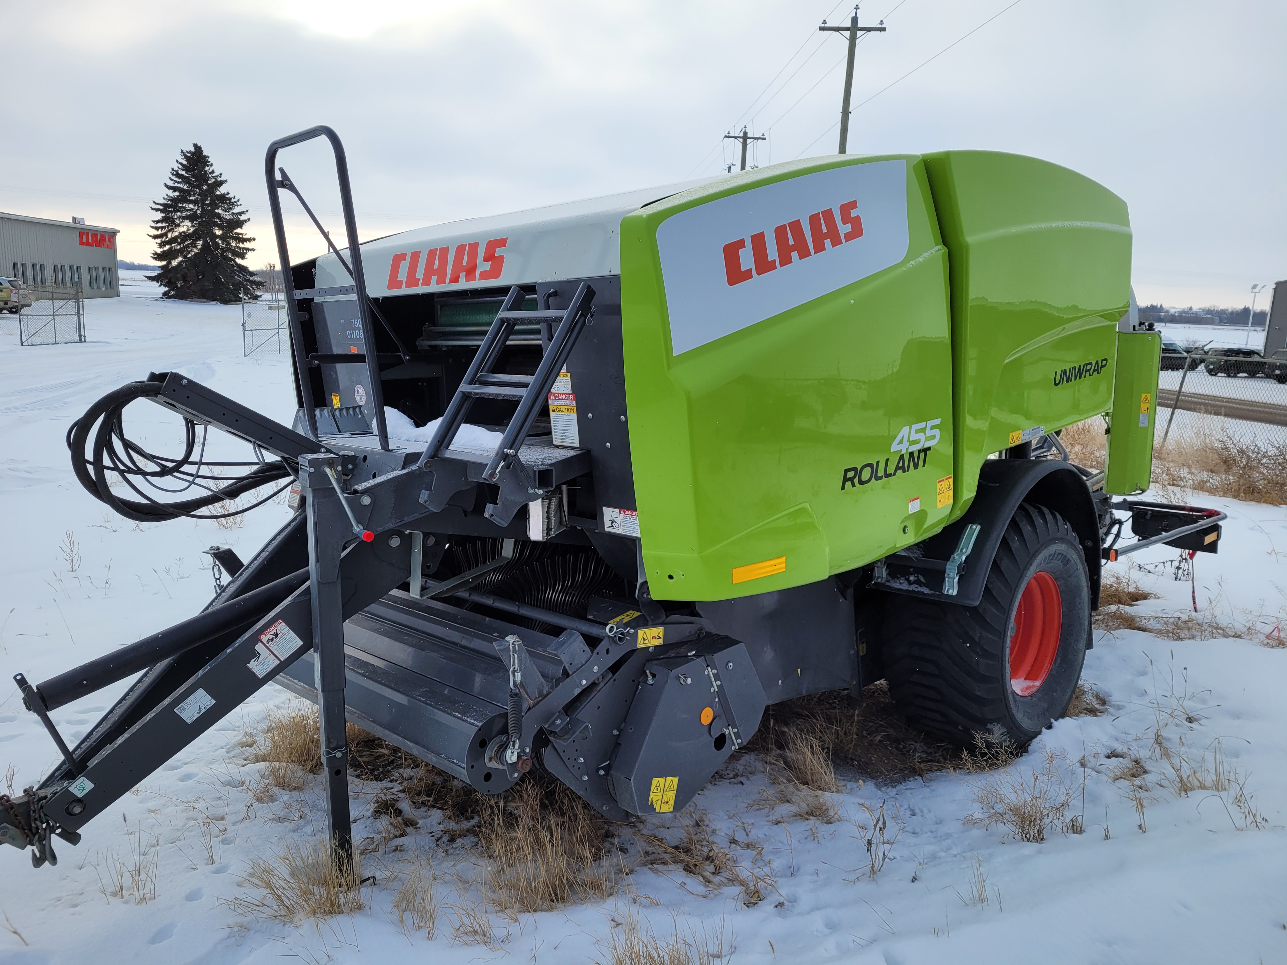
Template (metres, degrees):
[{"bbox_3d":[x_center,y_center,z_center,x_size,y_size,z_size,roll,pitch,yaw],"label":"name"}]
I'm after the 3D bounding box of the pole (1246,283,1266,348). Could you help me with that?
[{"bbox_3d":[60.237,-15.936,95.706,1.500,7.500,0.700,9,13,30],"label":"pole"}]

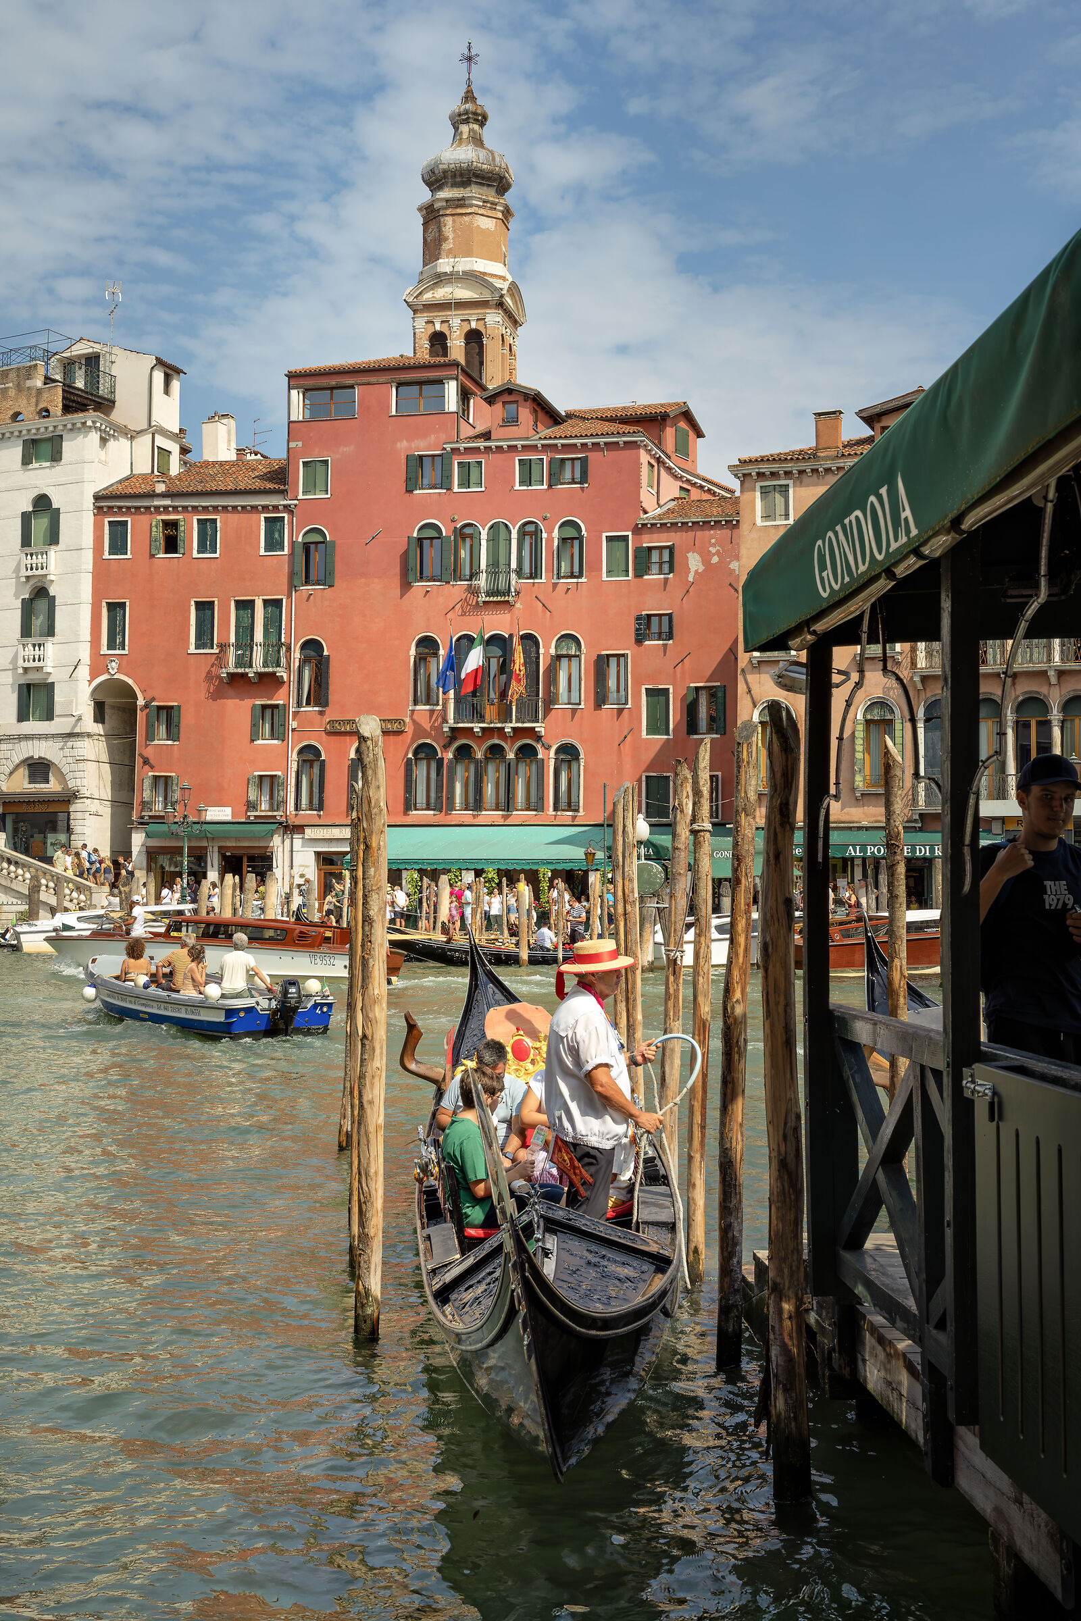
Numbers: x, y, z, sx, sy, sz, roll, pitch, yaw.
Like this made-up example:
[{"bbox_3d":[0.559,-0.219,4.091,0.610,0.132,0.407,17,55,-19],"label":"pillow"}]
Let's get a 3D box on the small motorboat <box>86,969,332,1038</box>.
[{"bbox_3d":[-5.758,3.013,30.594,1.850,1.050,6.000,2,-3,-36],"label":"small motorboat"}]

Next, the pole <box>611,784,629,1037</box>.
[{"bbox_3d":[0.626,1.348,14.371,0.100,3.007,0.100,0,-3,2],"label":"pole"}]

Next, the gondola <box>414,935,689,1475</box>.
[{"bbox_3d":[-0.184,1.957,12.076,1.550,1.750,10.700,-5,-2,-3],"label":"gondola"}]

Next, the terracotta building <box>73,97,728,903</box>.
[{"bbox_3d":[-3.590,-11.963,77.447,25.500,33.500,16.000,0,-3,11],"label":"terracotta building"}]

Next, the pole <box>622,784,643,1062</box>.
[{"bbox_3d":[0.737,1.322,14.272,0.120,3.052,0.120,-1,-3,3],"label":"pole"}]

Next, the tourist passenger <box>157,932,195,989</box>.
[{"bbox_3d":[-5.657,2.553,28.572,0.750,1.300,0.600,-2,-3,41],"label":"tourist passenger"}]

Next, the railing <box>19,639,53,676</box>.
[{"bbox_3d":[-19.801,-5.985,72.400,1.500,1.250,0.400,-1,-3,22],"label":"railing"}]

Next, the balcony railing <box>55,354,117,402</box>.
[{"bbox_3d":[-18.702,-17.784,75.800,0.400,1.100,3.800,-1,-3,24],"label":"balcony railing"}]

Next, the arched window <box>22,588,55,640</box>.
[{"bbox_3d":[-19.731,-7.720,72.600,1.500,2.000,0.250,-1,-3,22],"label":"arched window"}]

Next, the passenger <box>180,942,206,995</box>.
[{"bbox_3d":[-5.474,2.687,29.304,0.600,1.150,0.450,2,-3,-37],"label":"passenger"}]

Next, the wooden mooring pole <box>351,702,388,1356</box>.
[{"bbox_3d":[-0.852,1.070,9.166,0.145,3.074,0.145,0,-3,-5],"label":"wooden mooring pole"}]

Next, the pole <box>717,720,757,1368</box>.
[{"bbox_3d":[0.935,1.110,8.785,0.150,3.070,0.150,1,1,11],"label":"pole"}]

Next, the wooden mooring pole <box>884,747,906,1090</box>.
[{"bbox_3d":[2.217,1.138,11.480,0.125,3.191,0.125,-2,-3,11],"label":"wooden mooring pole"}]

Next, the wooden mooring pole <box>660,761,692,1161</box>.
[{"bbox_3d":[0.864,1.208,11.867,0.125,3.068,0.125,2,-2,4],"label":"wooden mooring pole"}]

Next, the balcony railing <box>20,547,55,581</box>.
[{"bbox_3d":[-19.674,-9.647,72.300,1.500,1.200,0.400,-1,-3,22],"label":"balcony railing"}]

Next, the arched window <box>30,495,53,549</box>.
[{"bbox_3d":[-17.982,-10.401,66.500,0.980,1.950,0.250,-1,-3,21],"label":"arched window"}]

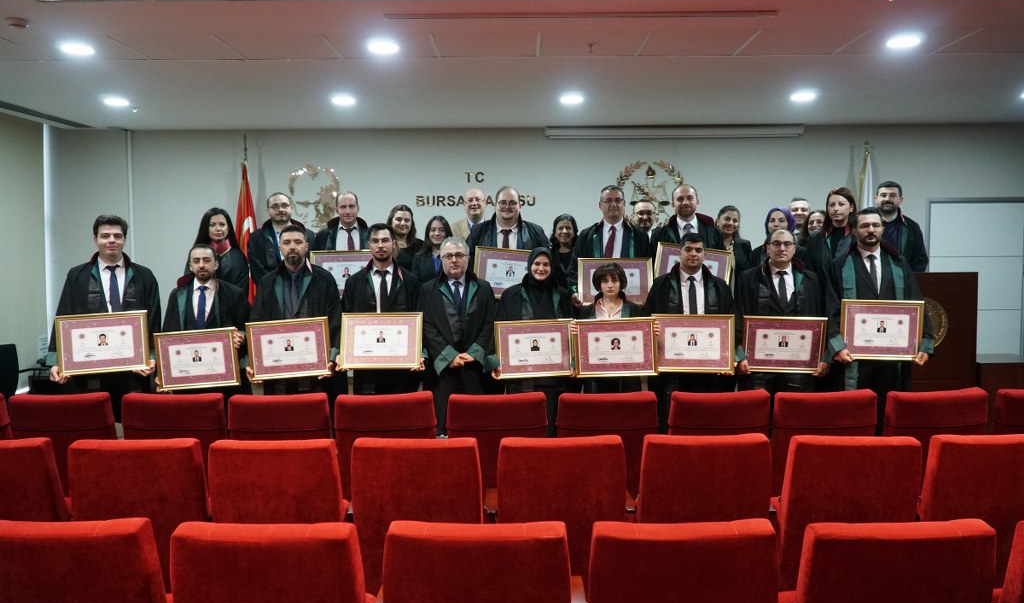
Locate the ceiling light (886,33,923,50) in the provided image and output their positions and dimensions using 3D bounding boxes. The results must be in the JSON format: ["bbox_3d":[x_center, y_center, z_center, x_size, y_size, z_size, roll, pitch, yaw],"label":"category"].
[{"bbox_3d":[2.255,-1.501,4.412,0.190,0.040,0.190,0,4,1],"label":"ceiling light"}]

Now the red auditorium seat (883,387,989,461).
[{"bbox_3d":[2.107,0.877,4.092,0.530,0.910,0.600,0,4,1],"label":"red auditorium seat"}]

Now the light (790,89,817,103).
[{"bbox_3d":[2.287,-1.609,6.027,0.195,0.040,0.195,0,3,0],"label":"light"}]

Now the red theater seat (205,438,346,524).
[{"bbox_3d":[-0.912,0.979,3.304,0.560,0.920,0.580,0,4,1],"label":"red theater seat"}]

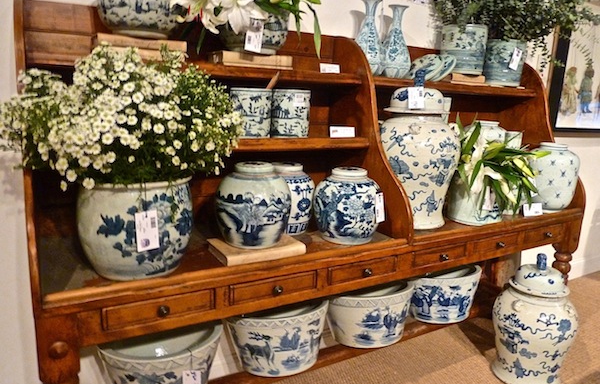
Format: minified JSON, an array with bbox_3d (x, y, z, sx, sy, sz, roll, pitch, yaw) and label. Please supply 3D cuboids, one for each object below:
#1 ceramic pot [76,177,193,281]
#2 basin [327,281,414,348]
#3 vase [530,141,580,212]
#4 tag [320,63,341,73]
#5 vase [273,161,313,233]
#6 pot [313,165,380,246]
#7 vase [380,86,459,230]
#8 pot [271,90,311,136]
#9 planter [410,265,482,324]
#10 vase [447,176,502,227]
[{"bbox_3d":[-0.457,0.090,1.229,0.302,0.261,0.302,-5,11,-29],"label":"ceramic pot"},{"bbox_3d":[0.337,0.570,2.139,0.415,0.270,0.415,2,10,0],"label":"basin"},{"bbox_3d":[1.417,-0.085,2.414,0.238,0.369,0.238,-4,12,-30],"label":"vase"},{"bbox_3d":[0.118,-0.476,1.678,0.091,0.036,0.012,-5,11,-29],"label":"tag"},{"bbox_3d":[-0.050,0.021,1.671,0.216,0.259,0.216,1,10,0],"label":"vase"},{"bbox_3d":[0.170,0.044,1.566,0.238,0.254,0.238,1,10,0],"label":"pot"},{"bbox_3d":[0.525,-0.201,1.994,0.395,0.685,0.395,2,10,0],"label":"vase"},{"bbox_3d":[-0.034,-0.300,1.671,0.151,0.176,0.151,1,10,0],"label":"pot"},{"bbox_3d":[0.644,0.441,1.972,0.331,0.222,0.331,-5,11,-29],"label":"planter"},{"bbox_3d":[0.761,0.018,1.881,0.228,0.214,0.228,1,10,0],"label":"vase"}]

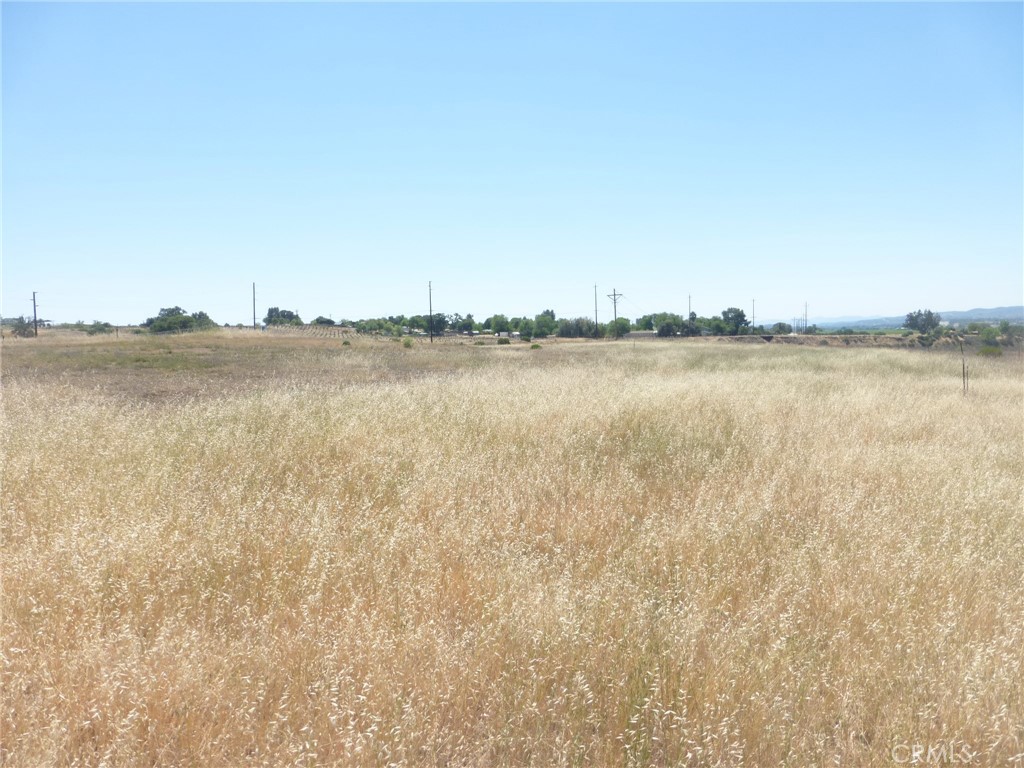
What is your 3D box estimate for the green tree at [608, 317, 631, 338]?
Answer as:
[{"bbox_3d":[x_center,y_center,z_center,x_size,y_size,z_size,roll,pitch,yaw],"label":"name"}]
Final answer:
[{"bbox_3d":[24.980,-13.130,165.000,5.110,5.110,4.860,0,4,0],"label":"green tree"}]

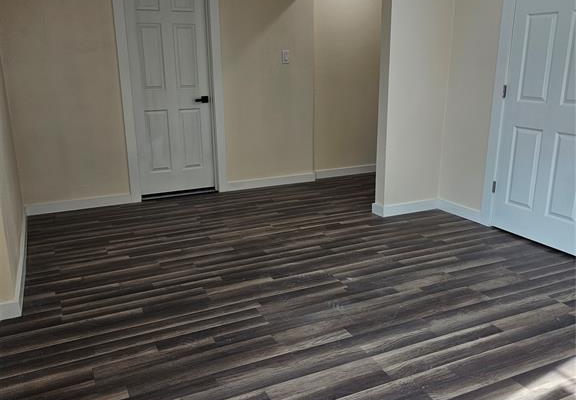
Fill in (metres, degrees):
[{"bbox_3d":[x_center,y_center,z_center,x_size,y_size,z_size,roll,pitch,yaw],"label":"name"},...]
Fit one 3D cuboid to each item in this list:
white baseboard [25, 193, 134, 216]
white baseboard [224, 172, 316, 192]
[{"bbox_3d":[-1.934,0.038,4.757,0.921,0.104,0.018,-8,18,-24],"label":"white baseboard"},{"bbox_3d":[-0.169,-0.203,5.533,1.041,0.099,0.018,-8,18,-24],"label":"white baseboard"}]

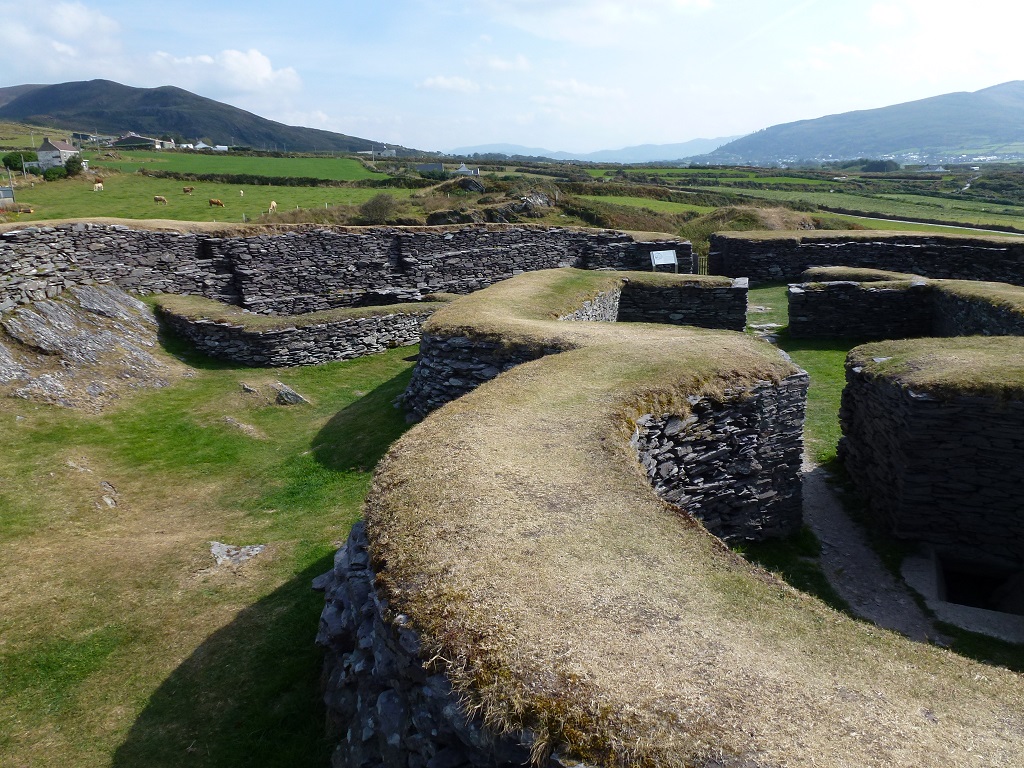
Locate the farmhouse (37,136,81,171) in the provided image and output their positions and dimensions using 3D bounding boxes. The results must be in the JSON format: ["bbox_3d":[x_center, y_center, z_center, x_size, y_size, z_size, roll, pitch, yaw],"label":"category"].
[{"bbox_3d":[-124.122,-63.090,194.697,5.938,8.370,9.815,-1,18,-3],"label":"farmhouse"}]

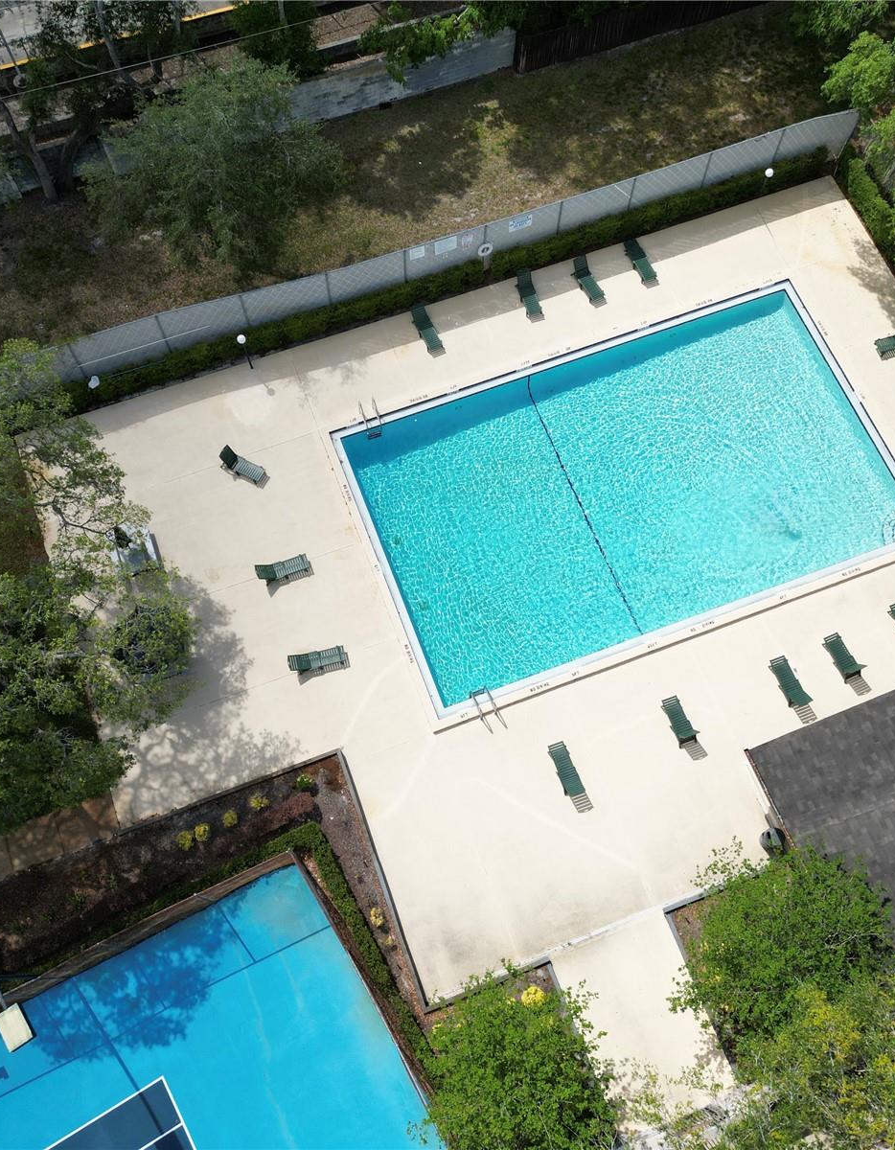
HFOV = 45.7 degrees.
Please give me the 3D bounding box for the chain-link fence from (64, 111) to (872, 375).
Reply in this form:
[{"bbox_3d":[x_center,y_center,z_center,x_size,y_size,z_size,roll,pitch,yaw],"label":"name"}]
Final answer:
[{"bbox_3d":[0.573,-11.935,39.762,32.600,2.980,0.150,-19,70,-7],"label":"chain-link fence"}]

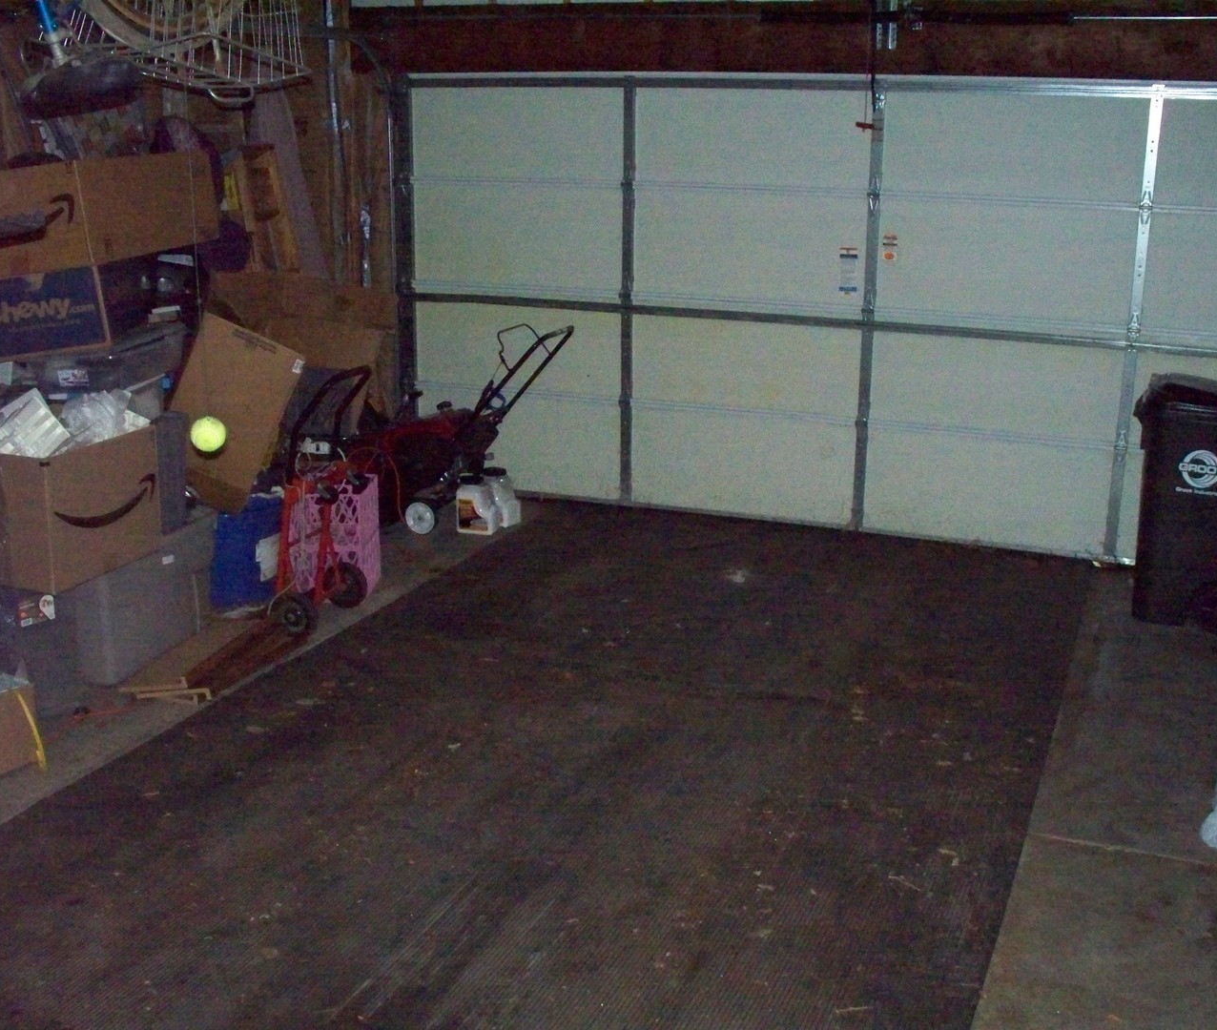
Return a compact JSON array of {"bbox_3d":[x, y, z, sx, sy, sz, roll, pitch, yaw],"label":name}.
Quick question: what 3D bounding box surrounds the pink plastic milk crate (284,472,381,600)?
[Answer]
[{"bbox_3d":[-1.135,0.091,5.949,0.310,0.455,0.305,2,17,4],"label":"pink plastic milk crate"}]

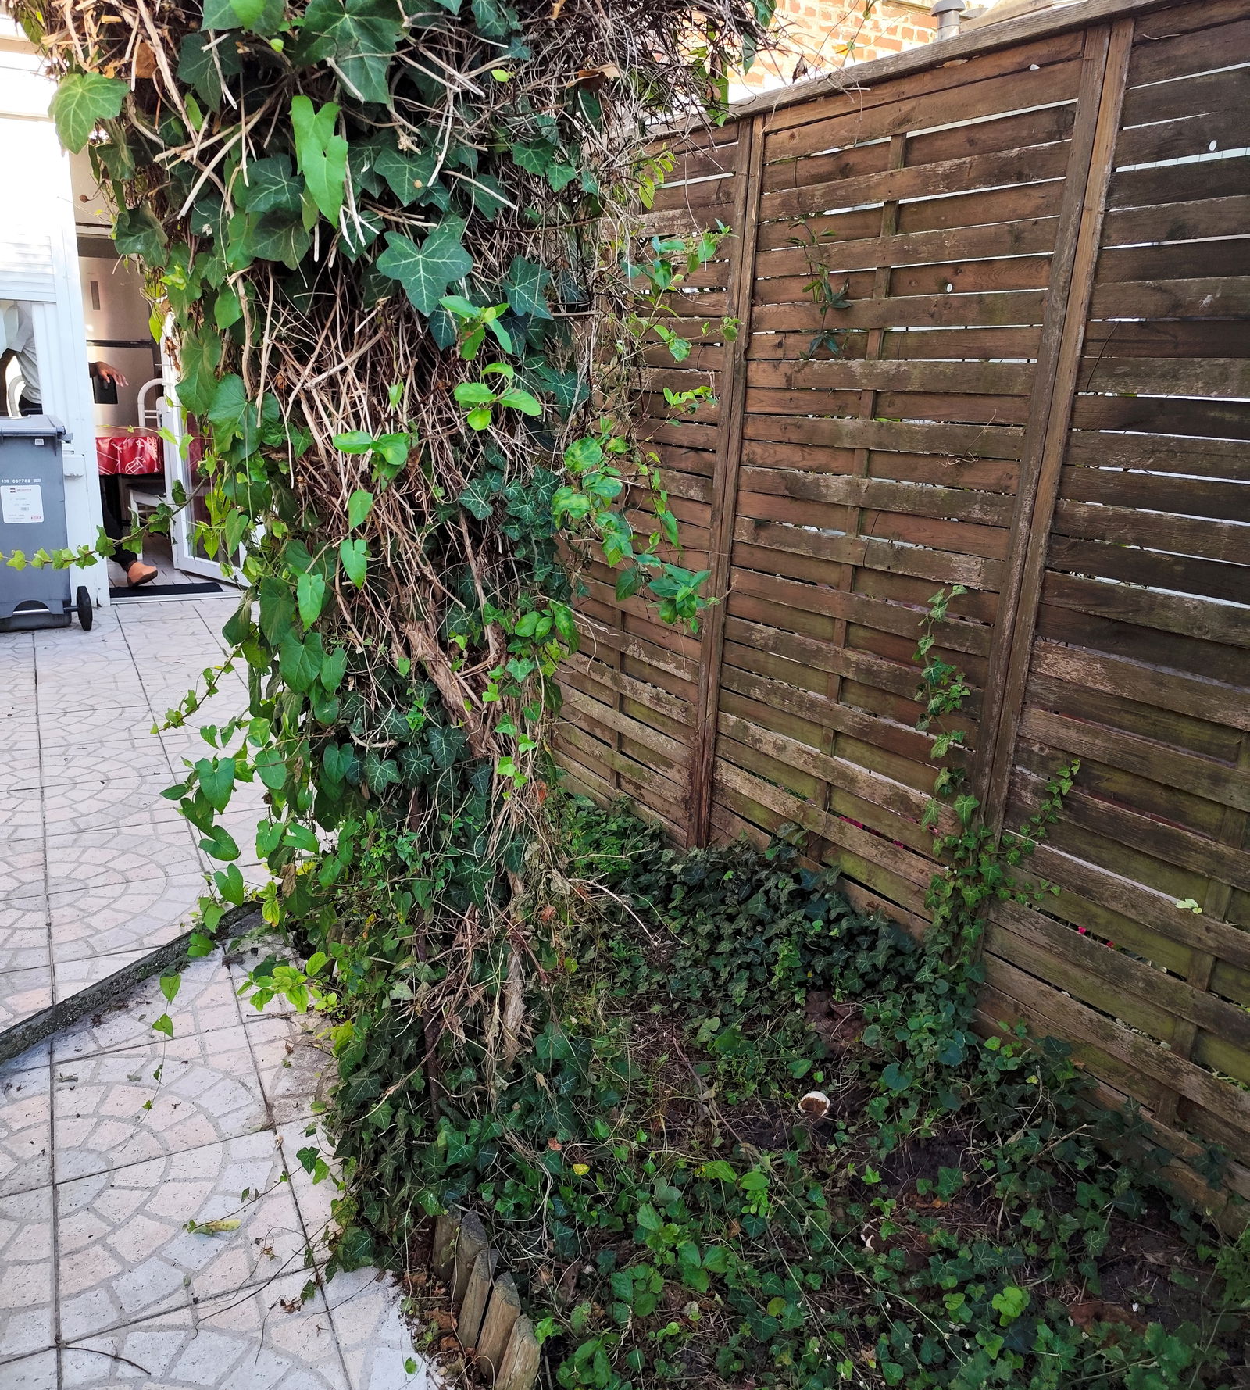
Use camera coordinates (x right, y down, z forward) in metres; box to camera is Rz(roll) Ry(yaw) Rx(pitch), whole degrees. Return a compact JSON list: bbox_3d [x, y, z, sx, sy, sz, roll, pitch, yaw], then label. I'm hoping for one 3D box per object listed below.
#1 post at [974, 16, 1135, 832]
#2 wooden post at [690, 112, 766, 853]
[{"bbox_3d":[0.759,-0.266,2.035,0.060,1.750,0.088,-7,18,-34],"label":"post"},{"bbox_3d":[0.264,-0.452,2.740,0.060,1.810,0.088,-7,18,-34],"label":"wooden post"}]

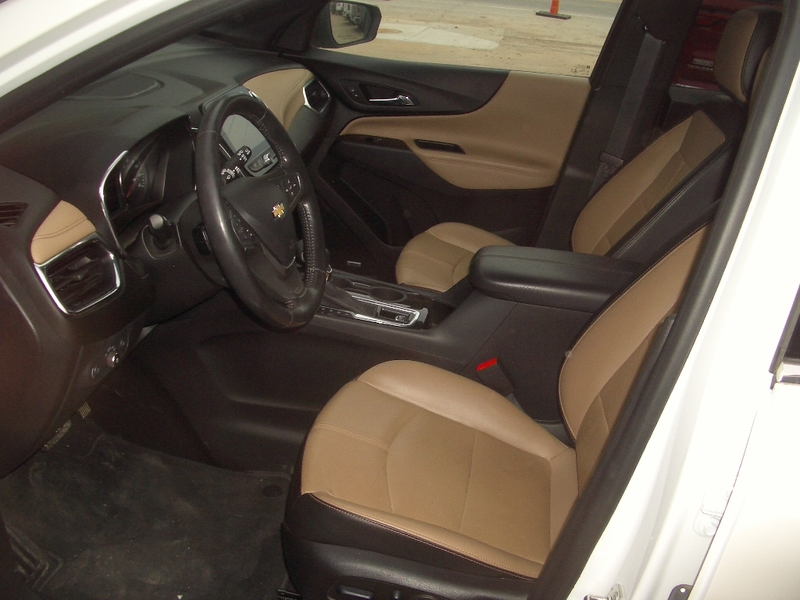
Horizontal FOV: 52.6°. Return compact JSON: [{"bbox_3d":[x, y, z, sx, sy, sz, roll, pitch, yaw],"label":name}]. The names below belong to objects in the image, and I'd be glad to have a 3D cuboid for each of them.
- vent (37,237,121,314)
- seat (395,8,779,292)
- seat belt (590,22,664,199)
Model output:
[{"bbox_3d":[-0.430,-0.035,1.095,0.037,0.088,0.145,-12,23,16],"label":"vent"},{"bbox_3d":[0.419,-0.243,1.903,0.840,0.940,0.530,9,27,7],"label":"seat"},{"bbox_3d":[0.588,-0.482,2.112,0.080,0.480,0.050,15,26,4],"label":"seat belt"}]

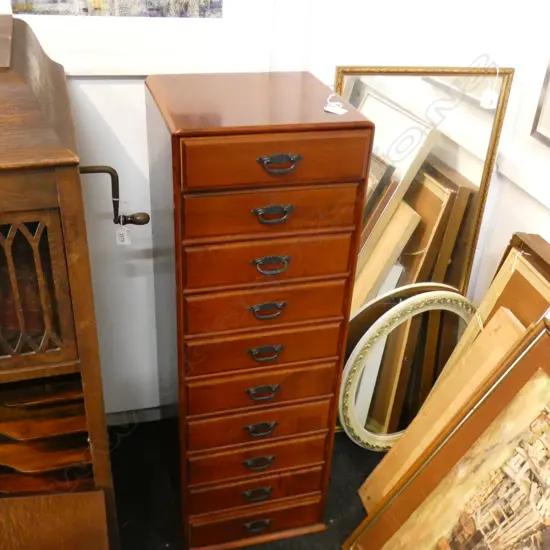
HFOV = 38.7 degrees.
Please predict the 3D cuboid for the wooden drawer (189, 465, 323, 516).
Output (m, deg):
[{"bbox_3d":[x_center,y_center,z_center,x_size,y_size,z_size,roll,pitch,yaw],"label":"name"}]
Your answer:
[{"bbox_3d":[-0.085,0.489,2.175,0.370,0.103,0.330,-6,31,-15],"label":"wooden drawer"}]

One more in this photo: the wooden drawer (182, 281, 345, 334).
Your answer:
[{"bbox_3d":[-0.049,0.003,1.794,0.351,0.101,0.280,-6,33,-15],"label":"wooden drawer"}]

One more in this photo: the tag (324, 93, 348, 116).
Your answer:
[{"bbox_3d":[0.132,-0.375,1.709,0.055,0.018,0.095,-6,31,-15],"label":"tag"}]

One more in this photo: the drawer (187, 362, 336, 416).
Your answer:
[{"bbox_3d":[-0.060,0.197,1.915,0.351,0.098,0.280,-6,33,-15],"label":"drawer"}]

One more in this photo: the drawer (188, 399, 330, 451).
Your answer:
[{"bbox_3d":[-0.076,0.291,2.063,0.370,0.103,0.330,-6,31,-15],"label":"drawer"}]

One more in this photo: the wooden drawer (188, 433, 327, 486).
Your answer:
[{"bbox_3d":[-0.071,0.389,2.034,0.351,0.093,0.280,-6,33,-15],"label":"wooden drawer"}]

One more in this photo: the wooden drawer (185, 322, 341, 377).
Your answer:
[{"bbox_3d":[-0.055,0.100,1.855,0.351,0.096,0.280,-6,33,-15],"label":"wooden drawer"}]

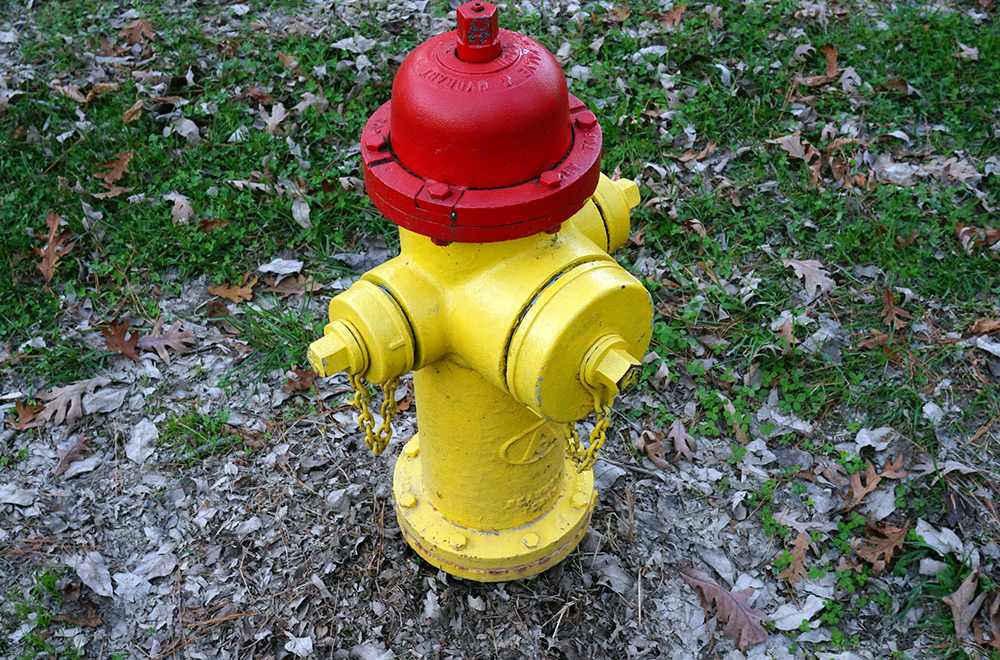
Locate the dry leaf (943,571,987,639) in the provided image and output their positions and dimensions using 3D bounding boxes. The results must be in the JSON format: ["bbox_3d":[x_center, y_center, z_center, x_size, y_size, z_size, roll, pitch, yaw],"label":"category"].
[{"bbox_3d":[0.588,0.344,1.478,0.041,0.025,0.095,30,52,30],"label":"dry leaf"}]

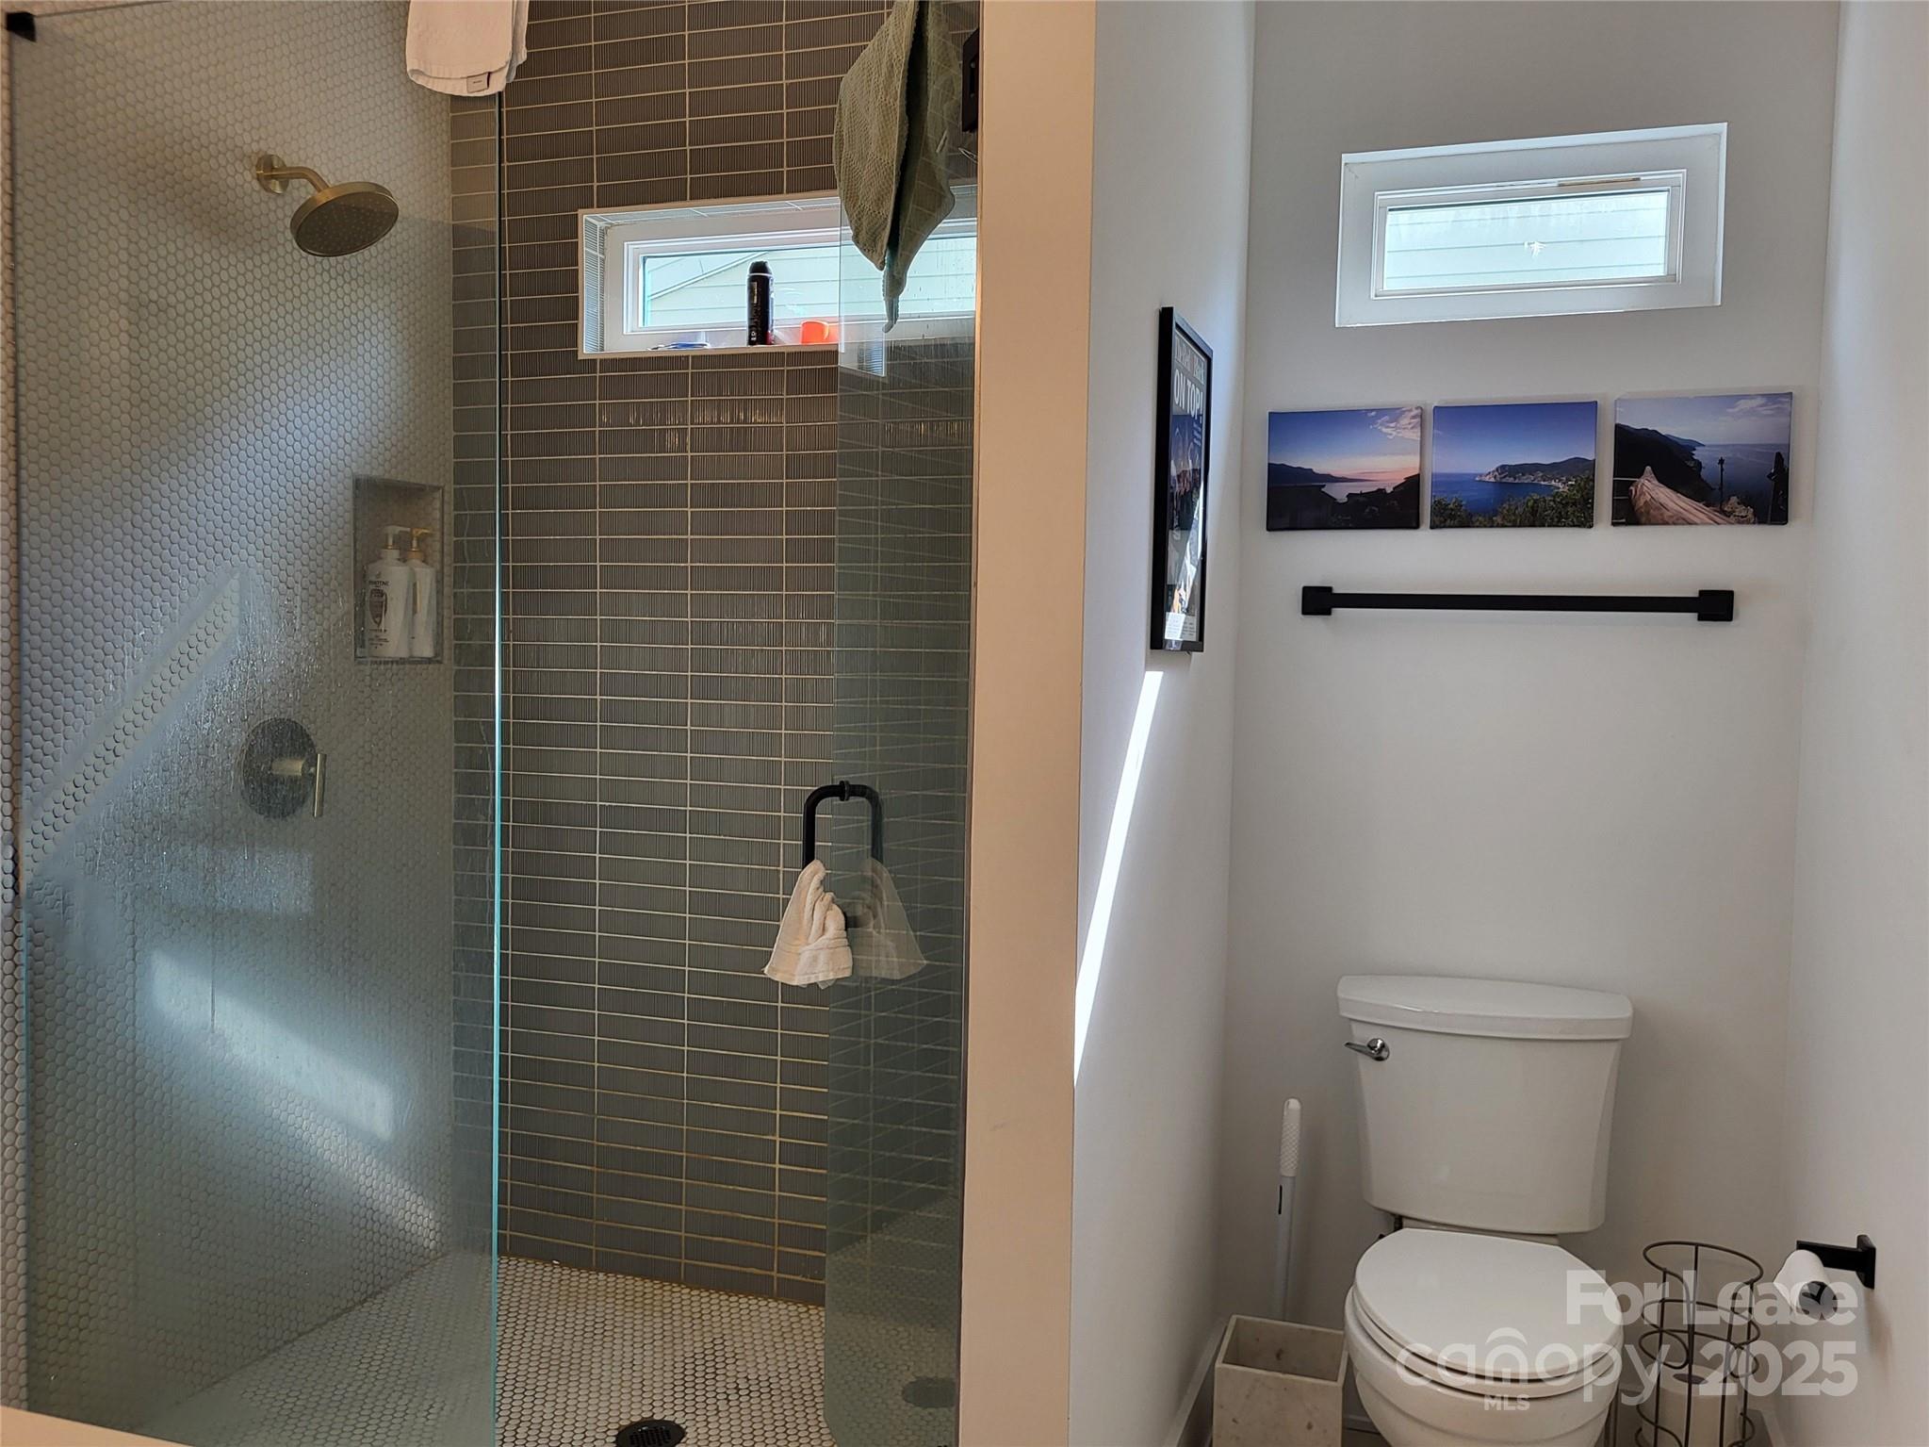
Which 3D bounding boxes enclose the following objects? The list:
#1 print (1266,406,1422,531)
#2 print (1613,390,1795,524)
[{"bbox_3d":[0.644,-0.429,2.462,0.254,0.203,0.030,2,3,17],"label":"print"},{"bbox_3d":[1.169,-0.415,2.303,0.254,0.203,0.030,2,3,17],"label":"print"}]

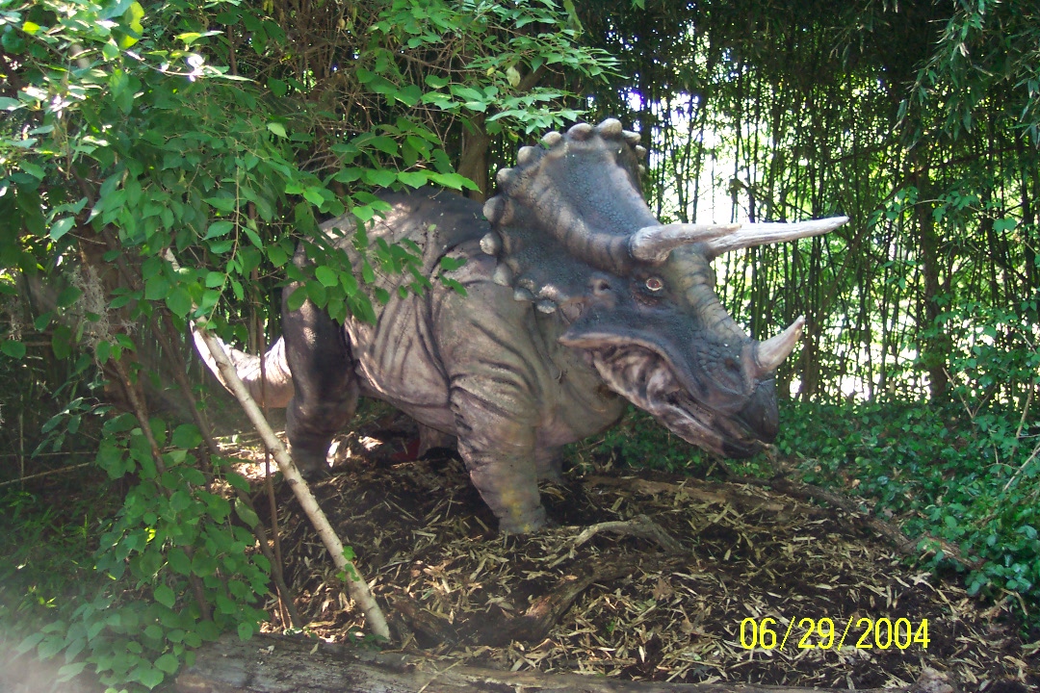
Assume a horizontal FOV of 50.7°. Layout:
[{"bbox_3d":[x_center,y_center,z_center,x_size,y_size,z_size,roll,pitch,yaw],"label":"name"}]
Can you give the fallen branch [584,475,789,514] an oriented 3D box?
[{"bbox_3d":[0.900,0.815,6.180,1.284,0.100,0.120,4,6,36],"label":"fallen branch"}]

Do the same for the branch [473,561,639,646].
[{"bbox_3d":[0.169,0.966,4.279,0.200,0.130,0.910,4,7,41],"label":"branch"}]

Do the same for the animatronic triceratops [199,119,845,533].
[{"bbox_3d":[-0.492,-0.200,6.528,4.660,2.061,1.400,4,7,41],"label":"animatronic triceratops"}]

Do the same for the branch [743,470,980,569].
[{"bbox_3d":[1.652,0.843,5.630,0.180,0.140,1.834,-2,5,-21],"label":"branch"}]

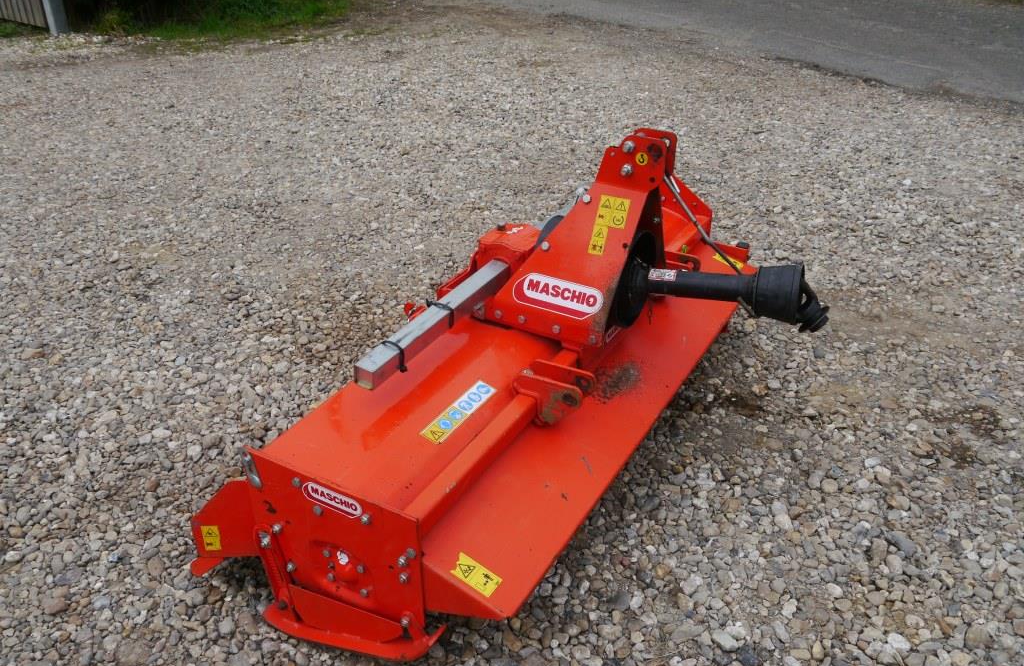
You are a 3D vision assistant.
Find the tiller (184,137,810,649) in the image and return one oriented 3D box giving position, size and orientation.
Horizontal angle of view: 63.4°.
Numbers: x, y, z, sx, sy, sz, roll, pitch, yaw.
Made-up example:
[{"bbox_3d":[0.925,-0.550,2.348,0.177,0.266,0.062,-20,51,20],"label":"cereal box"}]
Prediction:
[{"bbox_3d":[0.285,-0.137,2.514,1.267,0.956,2.305,15,31,25],"label":"tiller"}]

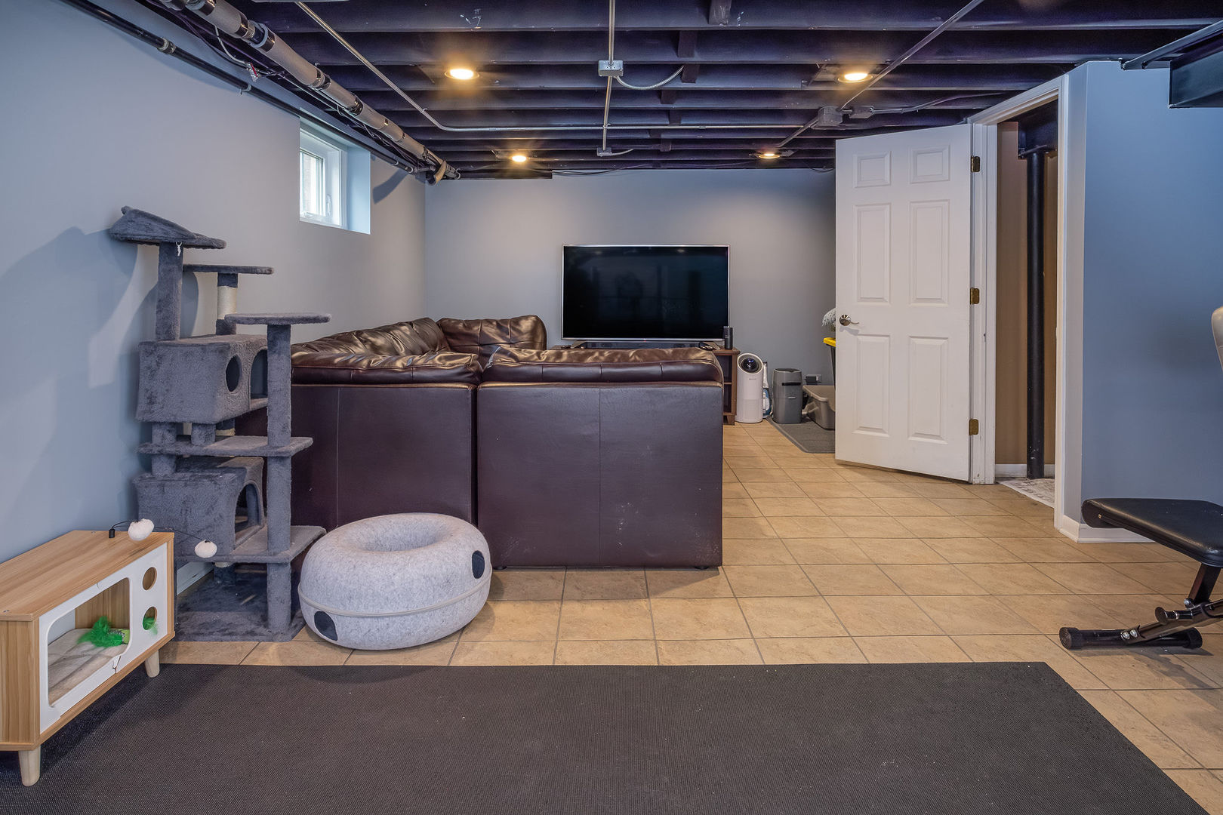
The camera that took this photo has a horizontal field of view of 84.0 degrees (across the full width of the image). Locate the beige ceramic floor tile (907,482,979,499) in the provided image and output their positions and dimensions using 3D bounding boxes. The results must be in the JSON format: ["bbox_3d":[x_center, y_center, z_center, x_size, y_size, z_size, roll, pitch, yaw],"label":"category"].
[{"bbox_3d":[1.817,0.458,3.728,0.305,0.010,0.292,0,9,-1],"label":"beige ceramic floor tile"}]

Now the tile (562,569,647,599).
[{"bbox_3d":[-0.018,0.673,2.612,0.307,0.010,0.300,0,10,0],"label":"tile"}]

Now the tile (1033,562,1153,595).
[{"bbox_3d":[1.811,0.649,2.567,0.302,0.010,0.288,0,10,-1],"label":"tile"}]

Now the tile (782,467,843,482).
[{"bbox_3d":[1.232,0.420,4.131,0.311,0.010,0.298,0,9,-1],"label":"tile"}]

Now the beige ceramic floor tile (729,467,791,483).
[{"bbox_3d":[0.869,0.402,3.934,0.302,0.010,0.288,0,10,-1],"label":"beige ceramic floor tile"}]

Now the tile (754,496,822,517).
[{"bbox_3d":[0.913,0.519,3.502,0.307,0.010,0.300,0,10,0],"label":"tile"}]

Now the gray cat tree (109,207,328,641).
[{"bbox_3d":[-1.245,0.045,2.320,0.570,1.340,0.590,0,9,-1],"label":"gray cat tree"}]

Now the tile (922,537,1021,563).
[{"bbox_3d":[1.523,0.609,2.880,0.305,0.010,0.292,0,9,-1],"label":"tile"}]

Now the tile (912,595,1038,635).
[{"bbox_3d":[1.232,0.717,2.323,0.307,0.010,0.300,0,10,0],"label":"tile"}]

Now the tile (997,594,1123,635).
[{"bbox_3d":[1.572,0.729,2.373,0.311,0.010,0.298,0,9,-1],"label":"tile"}]

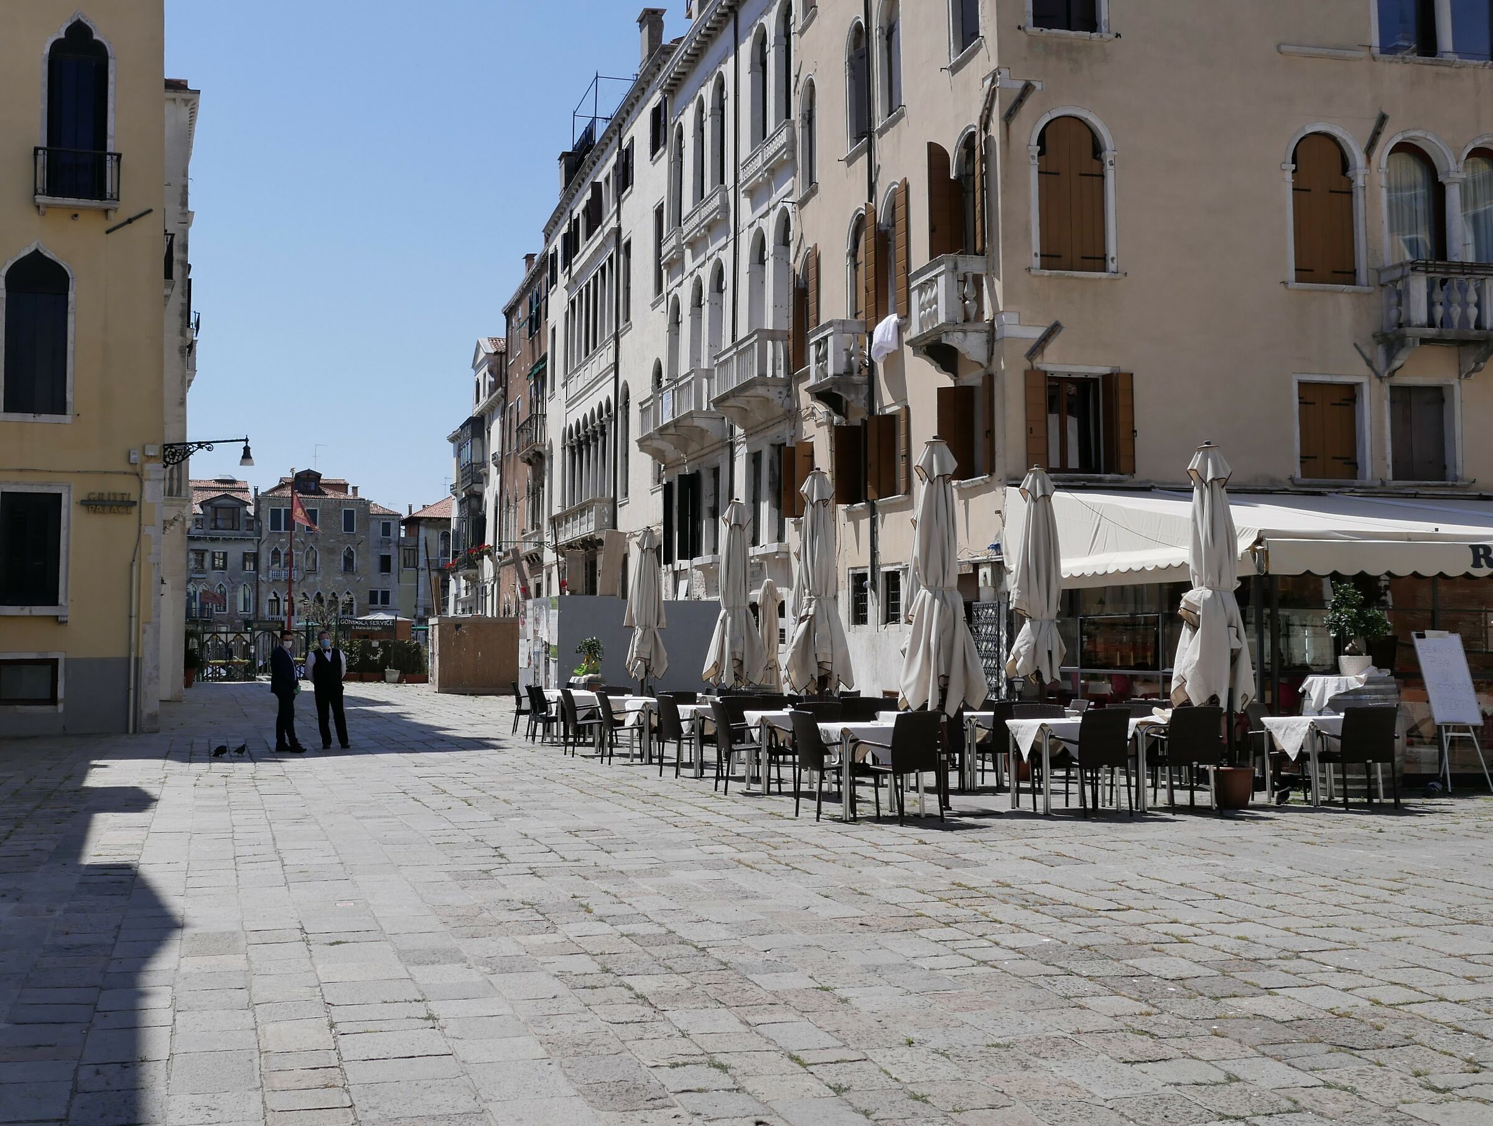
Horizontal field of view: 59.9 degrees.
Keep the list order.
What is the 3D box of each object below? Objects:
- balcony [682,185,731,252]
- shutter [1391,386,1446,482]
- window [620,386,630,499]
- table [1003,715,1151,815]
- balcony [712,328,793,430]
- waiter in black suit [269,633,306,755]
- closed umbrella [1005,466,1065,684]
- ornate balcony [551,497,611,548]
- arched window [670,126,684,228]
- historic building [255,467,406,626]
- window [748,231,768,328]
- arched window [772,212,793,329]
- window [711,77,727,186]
[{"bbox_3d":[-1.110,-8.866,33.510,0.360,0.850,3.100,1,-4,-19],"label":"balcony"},{"bbox_3d":[10.429,-2.009,20.121,0.900,1.437,0.060,1,-4,-9],"label":"shutter"},{"bbox_3d":[-3.515,-3.536,37.536,0.300,3.350,1.200,2,-4,-20],"label":"window"},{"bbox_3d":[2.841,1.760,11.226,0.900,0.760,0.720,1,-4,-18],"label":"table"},{"bbox_3d":[0.069,-3.731,26.758,0.710,1.514,2.836,1,-4,-19],"label":"balcony"},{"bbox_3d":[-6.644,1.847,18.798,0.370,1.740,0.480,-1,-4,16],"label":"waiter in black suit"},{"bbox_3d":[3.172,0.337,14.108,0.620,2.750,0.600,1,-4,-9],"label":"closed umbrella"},{"bbox_3d":[-5.919,-1.275,46.043,0.680,1.280,7.400,1,-4,-19],"label":"ornate balcony"},{"bbox_3d":[-1.687,-9.867,33.528,0.300,2.854,1.231,1,-4,-19],"label":"arched window"},{"bbox_3d":[-37.682,0.942,121.178,13.075,18.150,12.000,0,-4,-5],"label":"historic building"},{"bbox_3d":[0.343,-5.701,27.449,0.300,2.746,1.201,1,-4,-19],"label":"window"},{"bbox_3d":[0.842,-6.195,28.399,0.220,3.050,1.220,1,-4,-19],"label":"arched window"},{"bbox_3d":[-0.646,-9.933,30.074,0.300,2.900,1.180,2,-4,-20],"label":"window"}]

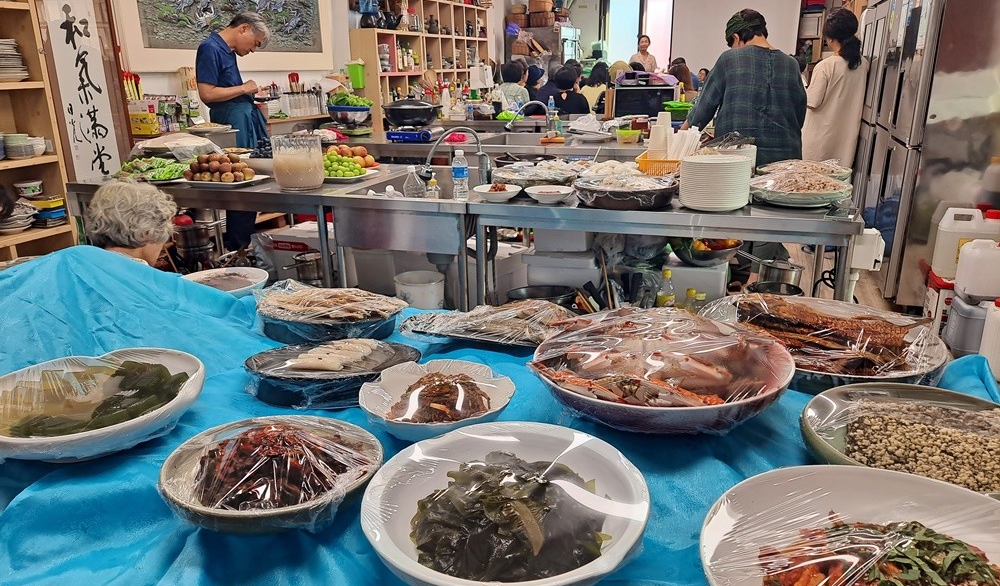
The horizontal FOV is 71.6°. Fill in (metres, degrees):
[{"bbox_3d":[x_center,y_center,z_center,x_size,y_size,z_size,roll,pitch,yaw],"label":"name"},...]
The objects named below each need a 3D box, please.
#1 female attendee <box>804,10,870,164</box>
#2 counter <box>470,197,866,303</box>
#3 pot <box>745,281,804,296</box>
[{"bbox_3d":[2.040,-0.962,4.430,0.450,1.588,0.330,-4,18,-11],"label":"female attendee"},{"bbox_3d":[0.610,0.026,2.681,1.256,0.805,0.660,6,19,18],"label":"counter"},{"bbox_3d":[1.241,0.041,3.146,0.275,0.125,0.275,5,19,19],"label":"pot"}]

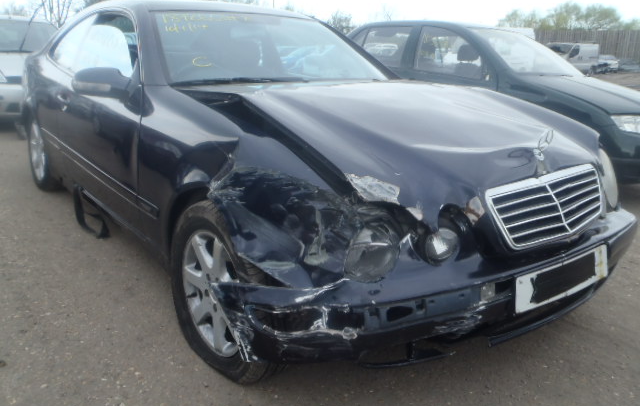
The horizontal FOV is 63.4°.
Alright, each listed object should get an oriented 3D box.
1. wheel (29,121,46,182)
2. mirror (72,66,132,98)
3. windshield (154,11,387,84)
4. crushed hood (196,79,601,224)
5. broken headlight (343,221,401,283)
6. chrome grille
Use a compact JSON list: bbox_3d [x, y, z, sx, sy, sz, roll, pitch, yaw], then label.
[{"bbox_3d":[-1.976,-0.376,3.783,0.170,0.440,0.440,-12,22,-37],"label":"wheel"},{"bbox_3d":[-0.875,-0.478,2.071,0.230,0.130,0.150,-12,22,-37],"label":"mirror"},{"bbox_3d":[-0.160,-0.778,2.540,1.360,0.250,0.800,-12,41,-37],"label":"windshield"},{"bbox_3d":[0.348,-0.295,2.022,1.340,0.290,1.140,-12,28,-37],"label":"crushed hood"},{"bbox_3d":[0.148,0.136,1.453,0.195,0.190,0.140,-8,15,-28],"label":"broken headlight"},{"bbox_3d":[0.728,0.015,1.616,0.610,0.205,0.125,-12,12,-37],"label":"chrome grille"}]

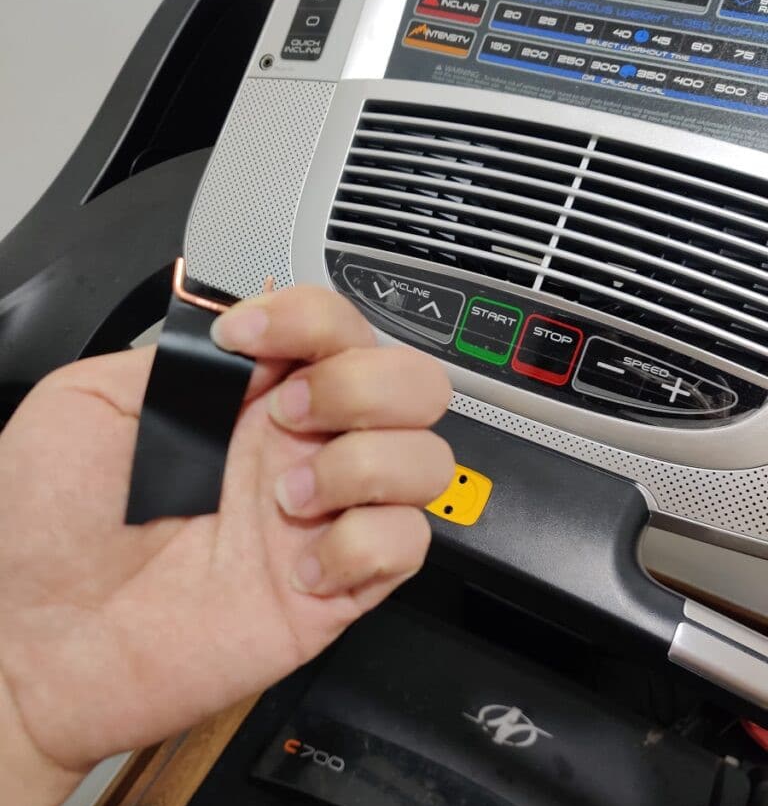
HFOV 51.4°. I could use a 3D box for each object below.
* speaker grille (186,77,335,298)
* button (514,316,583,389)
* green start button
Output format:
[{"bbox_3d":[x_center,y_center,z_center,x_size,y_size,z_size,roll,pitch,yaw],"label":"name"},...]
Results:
[{"bbox_3d":[-0.069,-0.122,0.468,0.087,0.010,0.147,22,91,21],"label":"speaker grille"},{"bbox_3d":[0.080,-0.026,0.391,0.030,0.029,0.005,22,5,21],"label":"button"},{"bbox_3d":[0.053,-0.037,0.402,0.029,0.029,0.005,22,5,21],"label":"green start button"}]

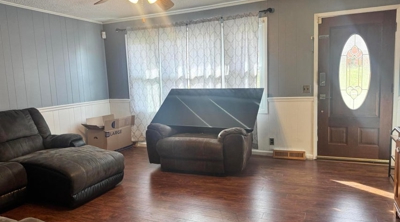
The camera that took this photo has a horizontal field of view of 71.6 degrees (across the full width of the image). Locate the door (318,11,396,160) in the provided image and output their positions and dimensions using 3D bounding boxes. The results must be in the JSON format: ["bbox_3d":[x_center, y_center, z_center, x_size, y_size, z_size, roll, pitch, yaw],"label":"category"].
[{"bbox_3d":[2.166,-0.314,3.898,0.920,2.030,0.050,1,7,23],"label":"door"}]

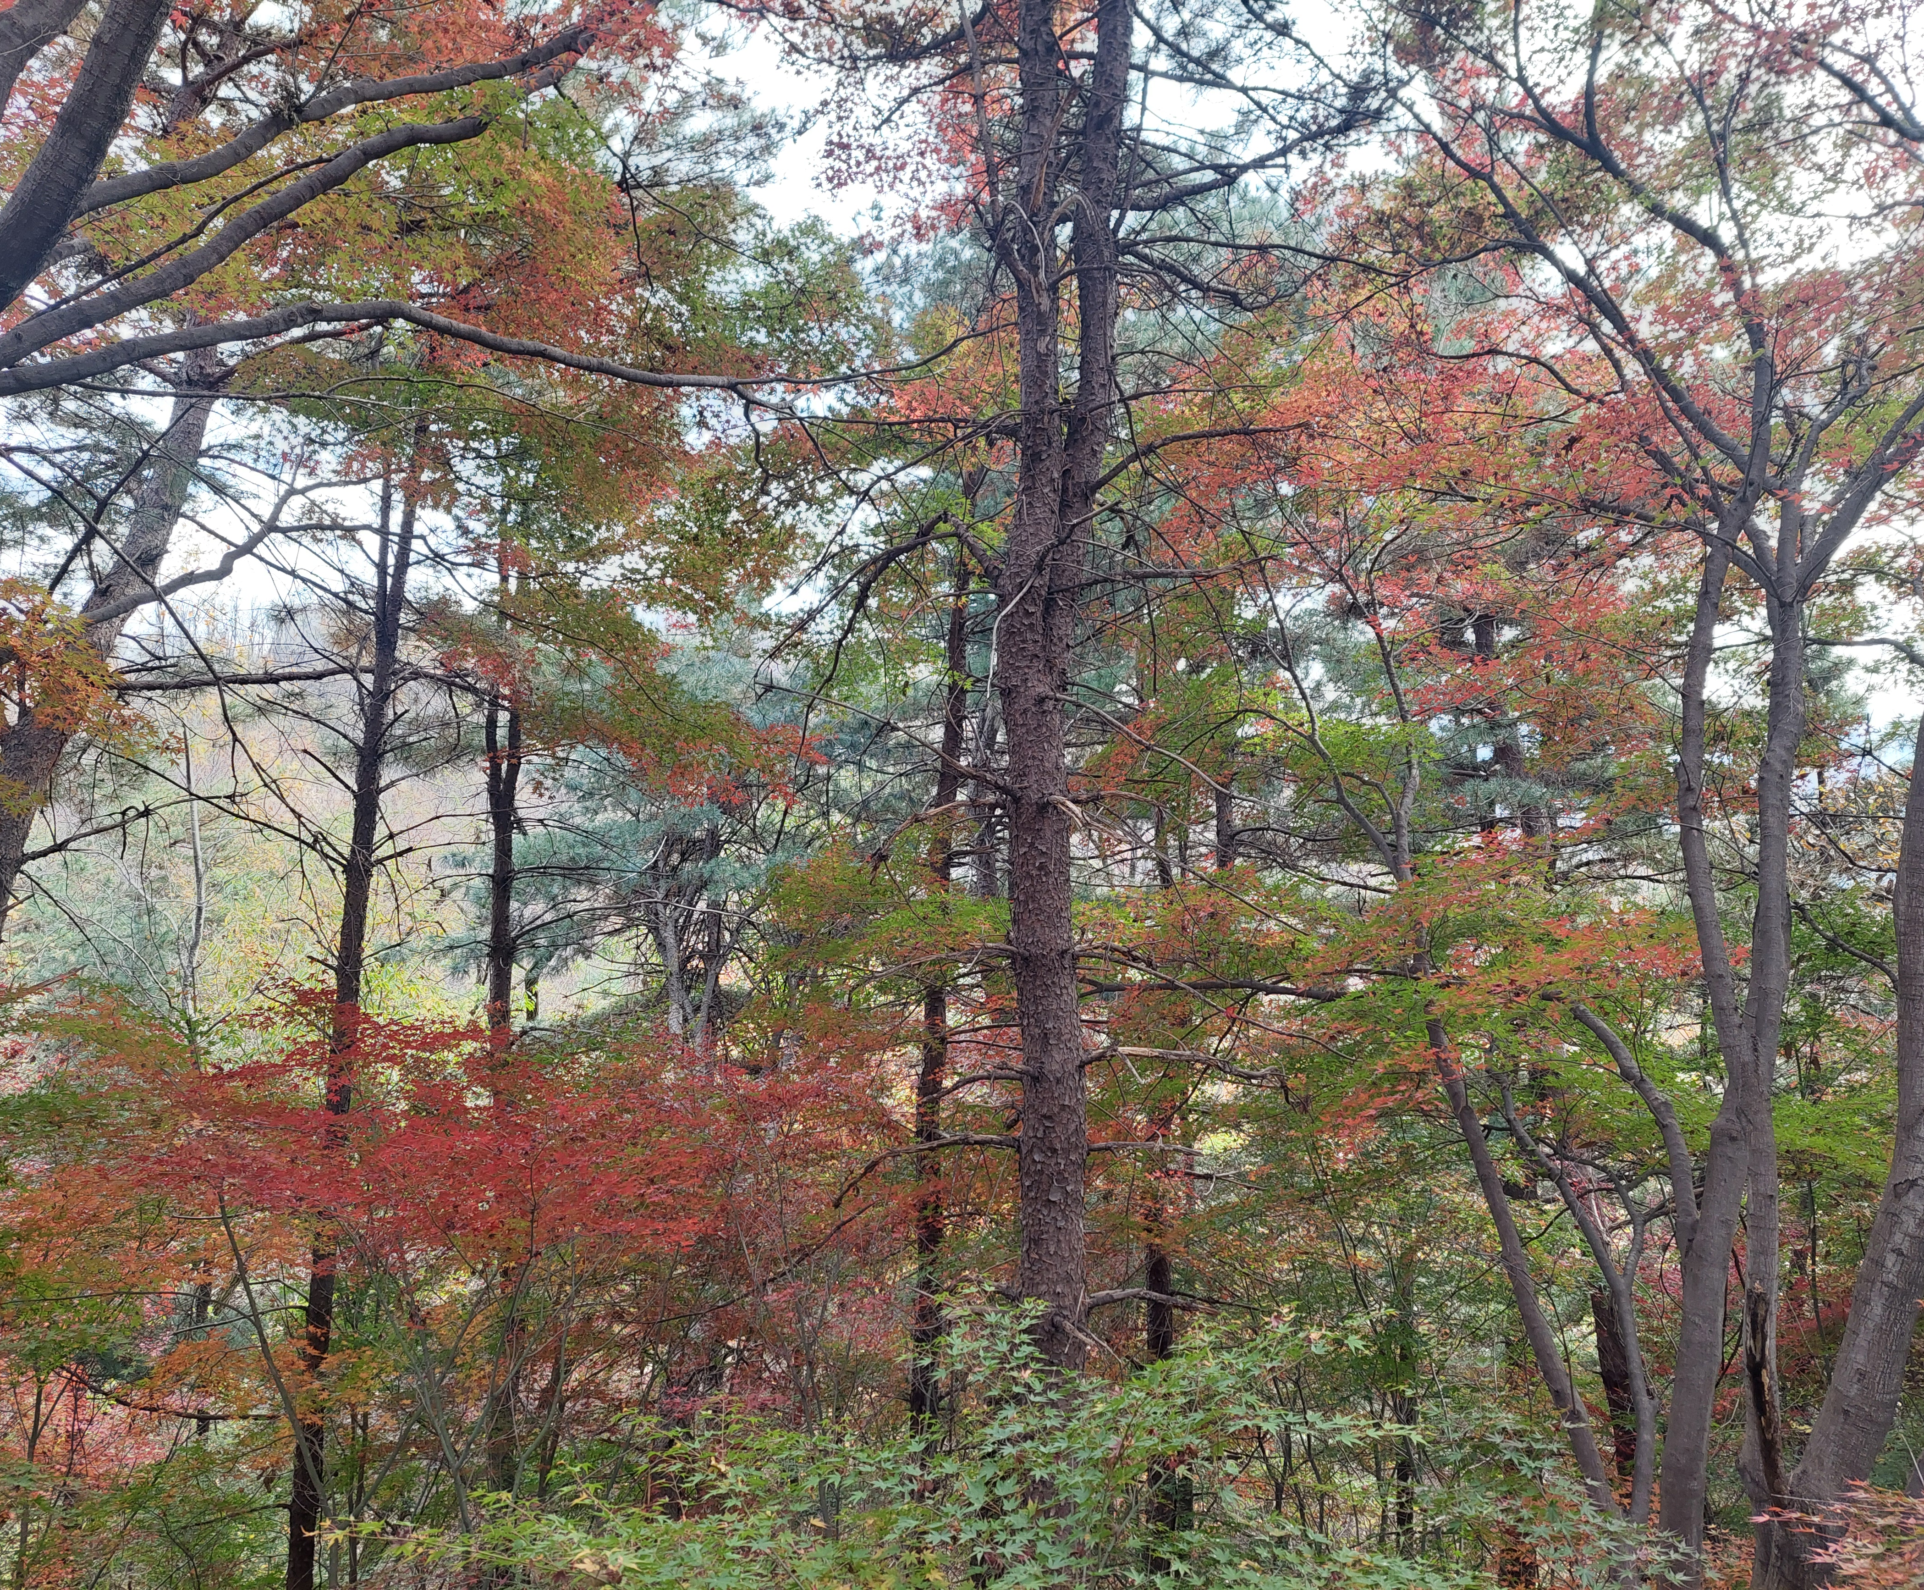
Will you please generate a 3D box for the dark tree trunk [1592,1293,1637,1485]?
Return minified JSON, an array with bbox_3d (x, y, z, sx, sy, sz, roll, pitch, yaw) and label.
[{"bbox_3d":[3.096,2.816,7.200,0.170,0.970,0.170,-5,-7,0],"label":"dark tree trunk"}]

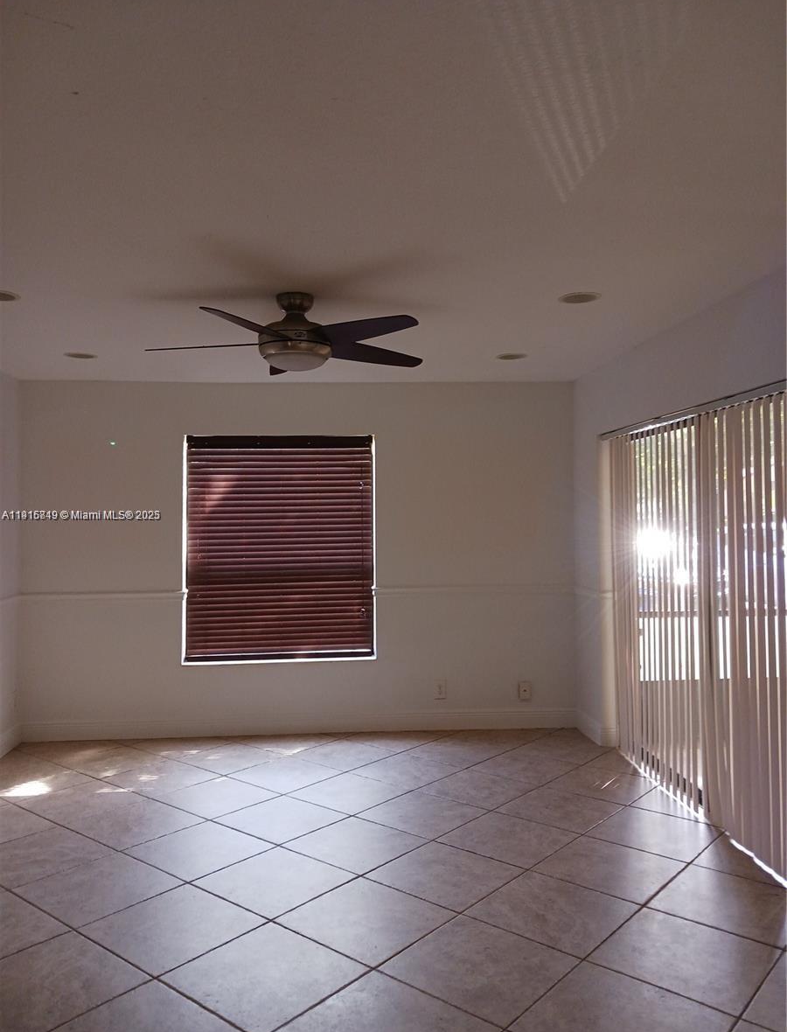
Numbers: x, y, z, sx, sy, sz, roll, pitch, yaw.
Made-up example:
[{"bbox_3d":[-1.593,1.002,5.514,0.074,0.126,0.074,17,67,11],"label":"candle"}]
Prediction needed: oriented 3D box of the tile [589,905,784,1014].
[{"bbox_3d":[0.999,1.509,2.829,0.498,0.010,0.498,0,0,39],"label":"tile"}]

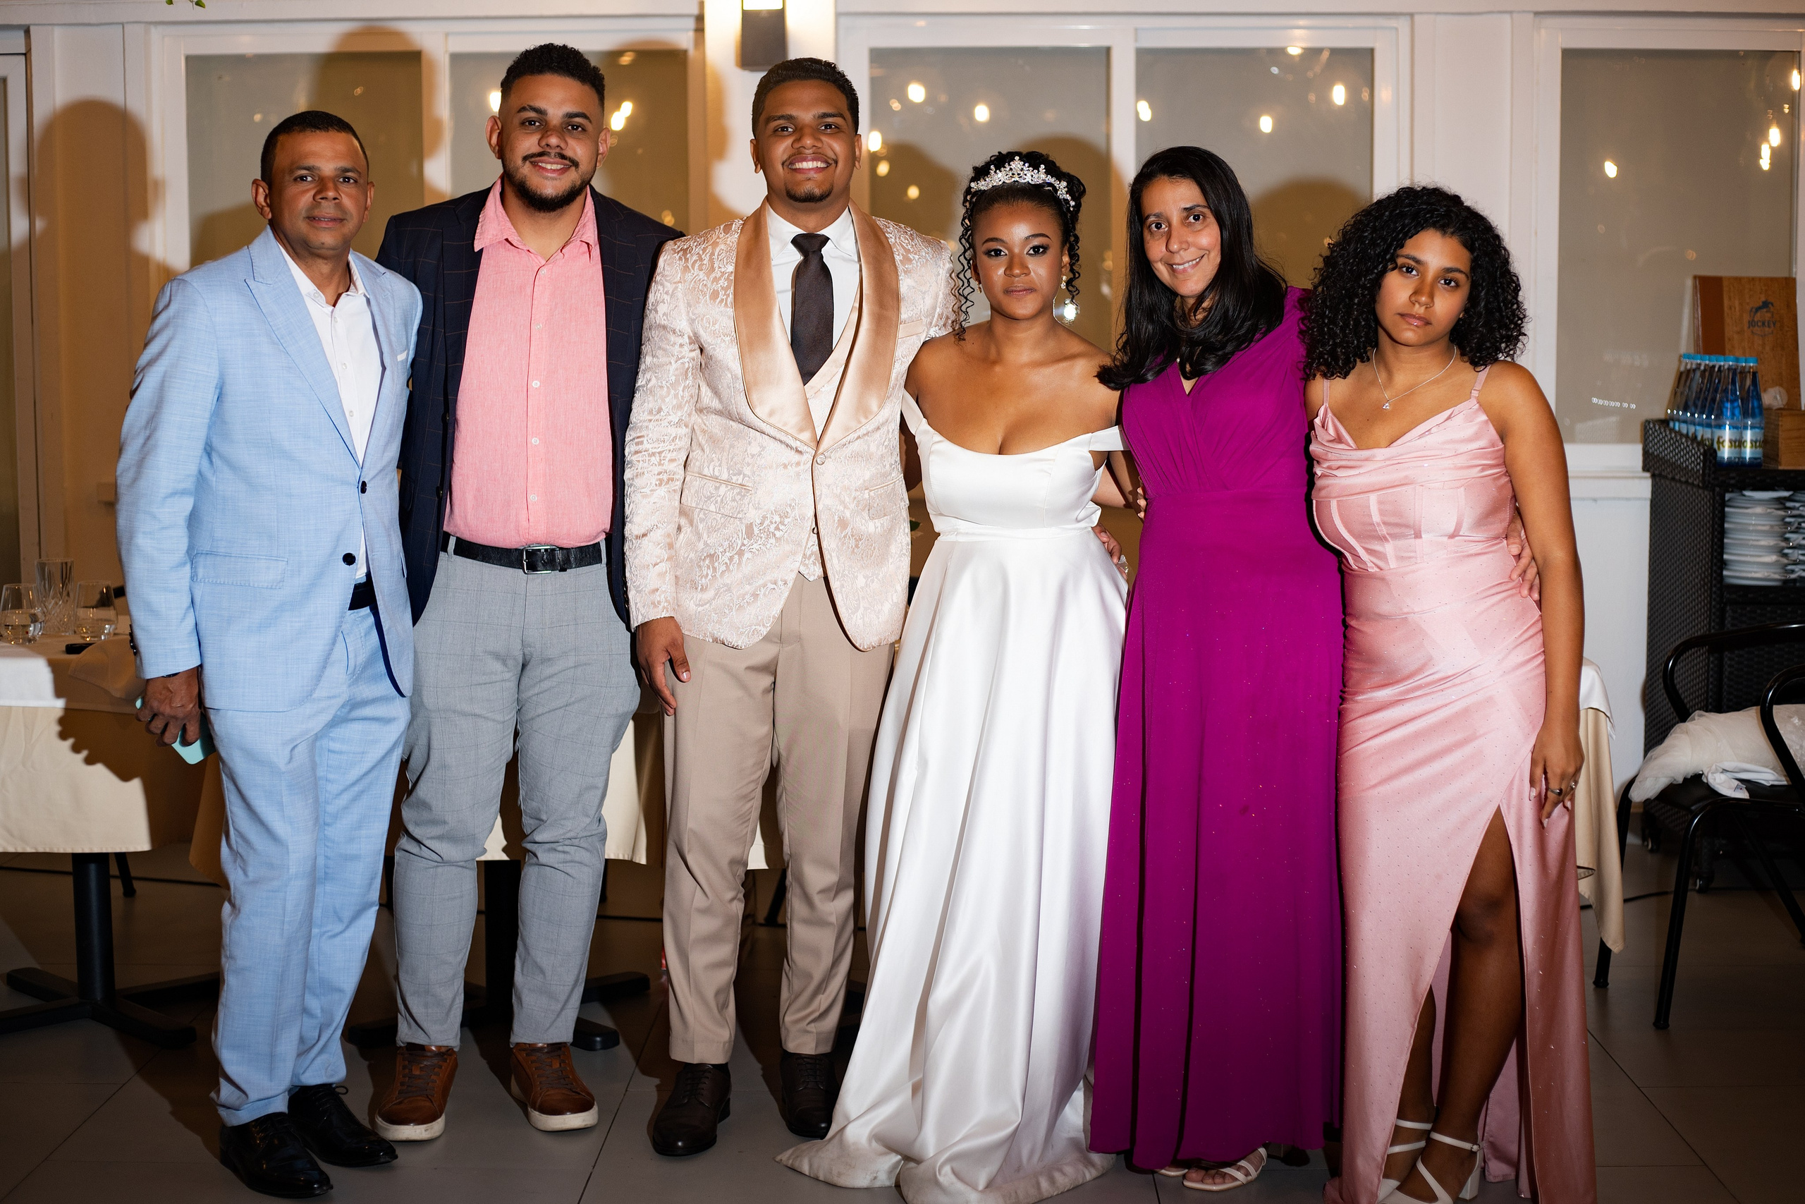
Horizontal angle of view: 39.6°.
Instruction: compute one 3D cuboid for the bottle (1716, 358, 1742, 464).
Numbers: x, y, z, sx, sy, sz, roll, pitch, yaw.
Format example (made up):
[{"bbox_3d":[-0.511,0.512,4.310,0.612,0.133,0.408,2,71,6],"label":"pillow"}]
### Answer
[{"bbox_3d":[1.918,-0.442,5.822,0.063,0.255,0.063,0,7,1],"label":"bottle"}]

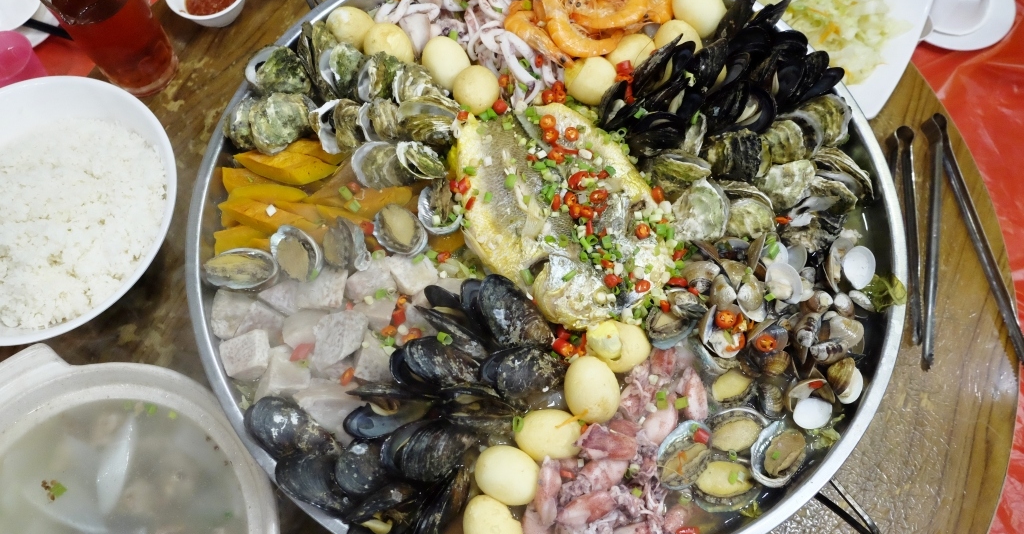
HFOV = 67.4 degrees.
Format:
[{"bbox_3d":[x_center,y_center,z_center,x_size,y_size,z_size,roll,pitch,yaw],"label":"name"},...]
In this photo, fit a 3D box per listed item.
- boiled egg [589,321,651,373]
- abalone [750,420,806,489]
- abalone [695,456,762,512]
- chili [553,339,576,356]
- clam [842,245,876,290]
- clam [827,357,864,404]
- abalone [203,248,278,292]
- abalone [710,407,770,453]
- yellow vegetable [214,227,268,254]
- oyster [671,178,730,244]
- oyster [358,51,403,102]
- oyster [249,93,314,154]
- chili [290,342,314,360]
[{"bbox_3d":[0.088,0.065,0.628,0.054,0.043,0.043,26,71,10],"label":"boiled egg"},{"bbox_3d":[0.202,0.141,0.582,0.041,0.020,0.051,23,70,9],"label":"abalone"},{"bbox_3d":[0.166,0.168,0.593,0.052,0.022,0.042,7,69,4],"label":"abalone"},{"bbox_3d":[0.041,0.062,0.595,0.020,0.012,0.011,28,71,11],"label":"chili"},{"bbox_3d":[0.292,0.000,0.645,0.033,0.015,0.038,-4,70,26],"label":"clam"},{"bbox_3d":[0.263,0.089,0.605,0.027,0.028,0.036,-29,71,-10],"label":"clam"},{"bbox_3d":[-0.232,0.003,0.657,0.065,0.022,0.039,2,69,2],"label":"abalone"},{"bbox_3d":[0.179,0.130,0.609,0.053,0.022,0.041,-17,71,-7],"label":"abalone"},{"bbox_3d":[-0.230,-0.020,0.655,0.055,0.024,0.032,-5,70,-3],"label":"yellow vegetable"},{"bbox_3d":[0.156,-0.046,0.634,0.048,0.026,0.060,19,69,7],"label":"oyster"},{"bbox_3d":[-0.121,-0.176,0.710,0.040,0.042,0.049,-10,69,-3],"label":"oyster"},{"bbox_3d":[-0.199,-0.124,0.662,0.055,0.028,0.061,-28,71,-11],"label":"oyster"},{"bbox_3d":[-0.171,0.069,0.625,0.022,0.008,0.010,-36,73,-12],"label":"chili"}]

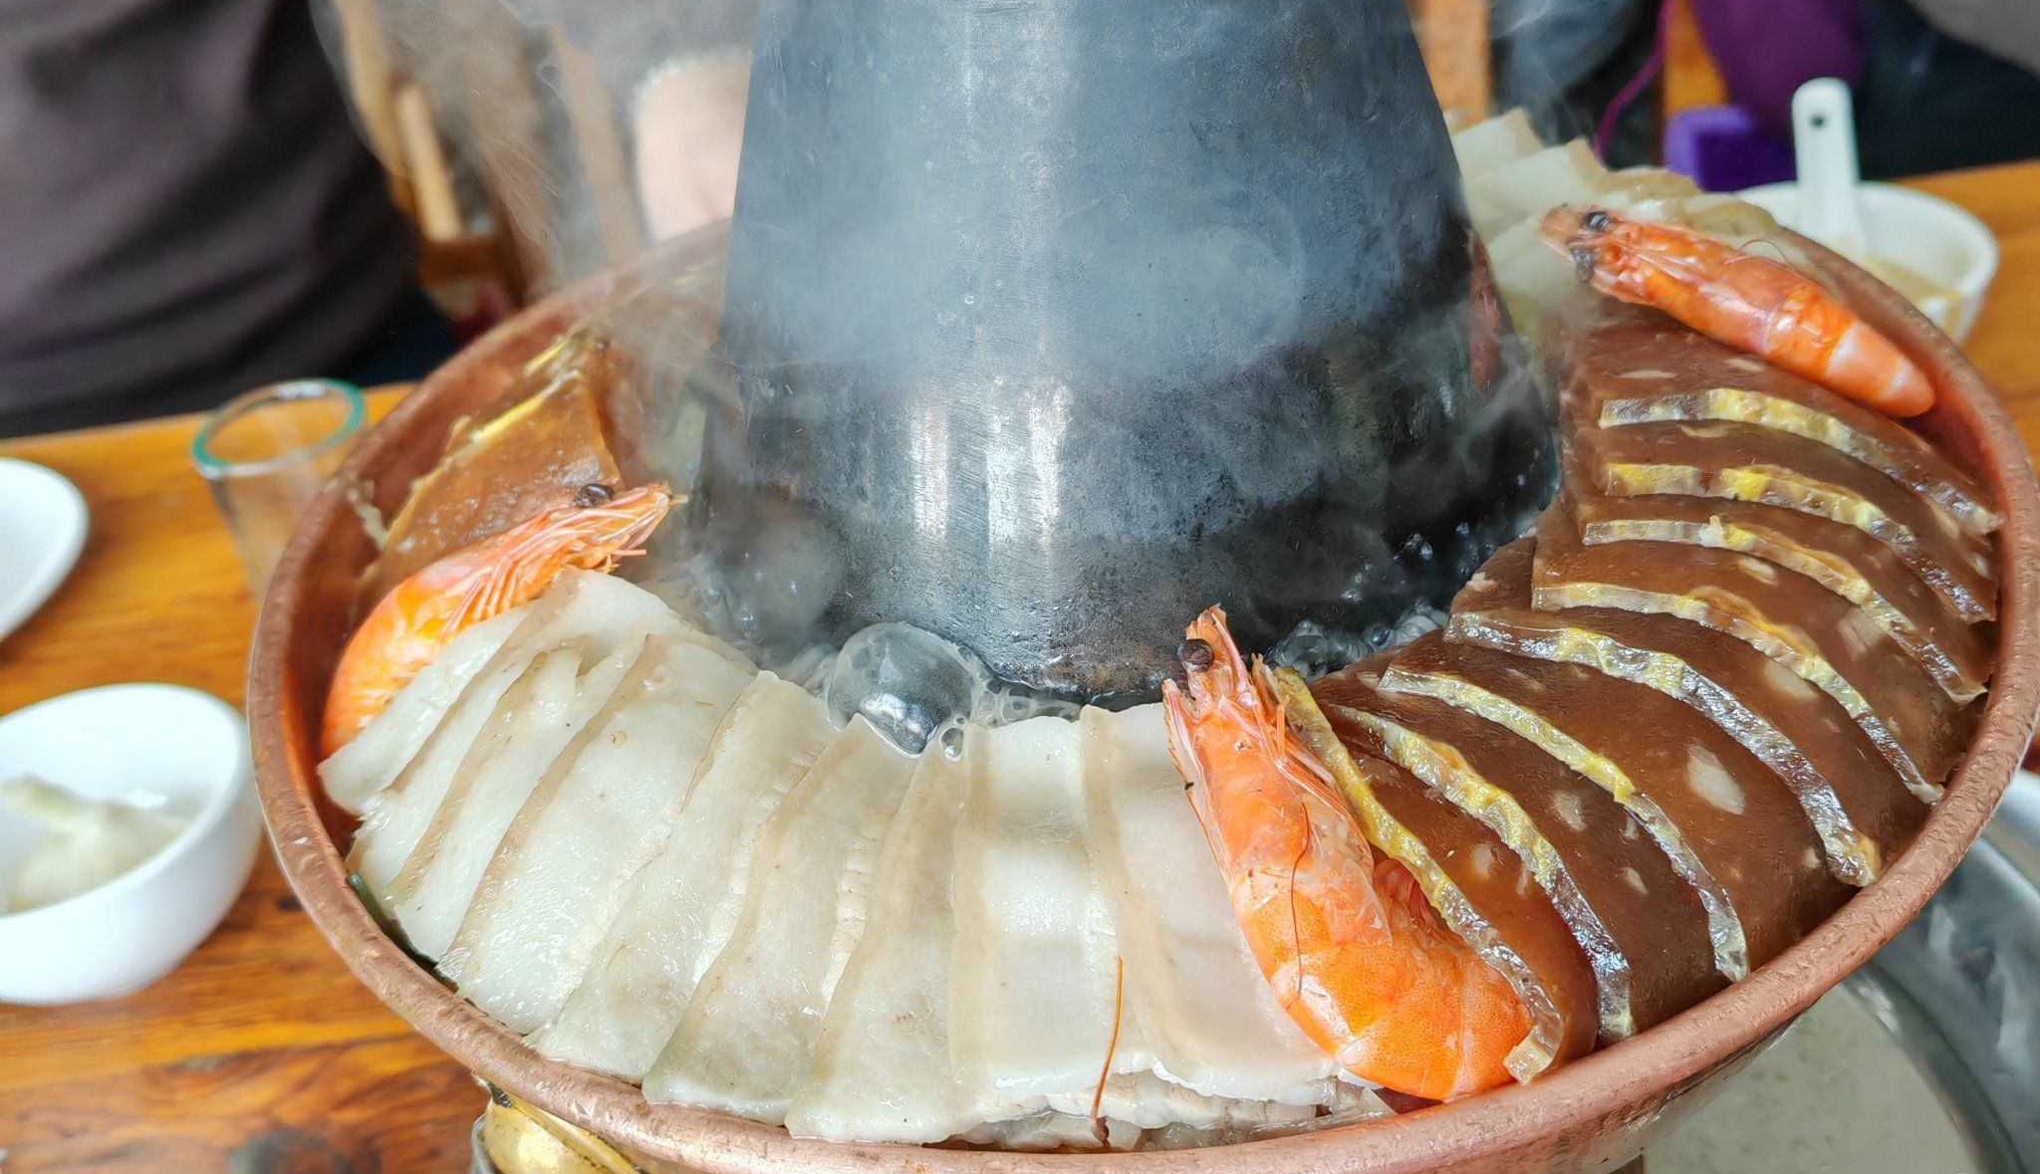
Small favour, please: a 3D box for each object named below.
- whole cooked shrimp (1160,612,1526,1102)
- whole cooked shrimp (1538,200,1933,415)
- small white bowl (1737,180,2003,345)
[{"bbox_3d":[0.046,0.037,0.321,0.040,0.025,0.108,-17,38,-12],"label":"whole cooked shrimp"},{"bbox_3d":[0.142,-0.056,0.422,0.100,0.026,0.030,23,47,35],"label":"whole cooked shrimp"},{"bbox_3d":[0.295,-0.098,0.777,0.109,0.055,0.109,-5,37,4],"label":"small white bowl"}]

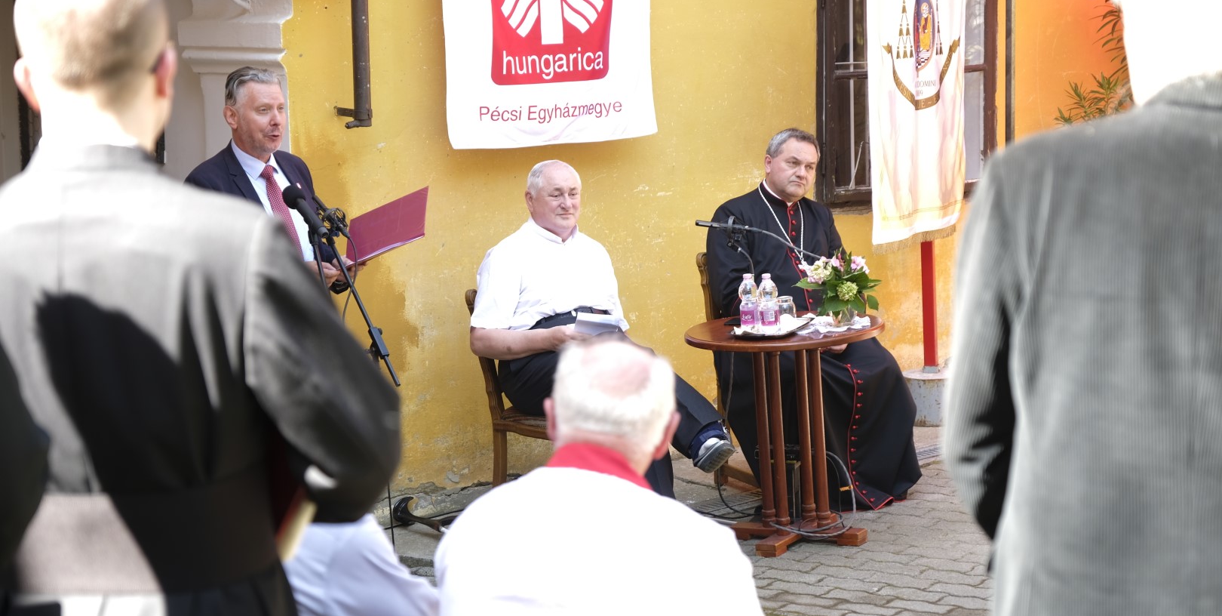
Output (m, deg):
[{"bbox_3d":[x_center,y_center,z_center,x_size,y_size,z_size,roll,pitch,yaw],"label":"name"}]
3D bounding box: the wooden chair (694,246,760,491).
[{"bbox_3d":[0.689,0.218,10.574,0.500,0.930,0.560,-8,11,-32],"label":"wooden chair"}]

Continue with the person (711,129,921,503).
[{"bbox_3d":[0.709,0.029,10.358,0.640,1.320,0.880,-9,11,-38],"label":"person"}]

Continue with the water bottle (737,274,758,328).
[{"bbox_3d":[0.469,-0.029,9.711,0.068,0.192,0.068,-4,9,0],"label":"water bottle"}]

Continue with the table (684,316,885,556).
[{"bbox_3d":[0.625,0.438,9.727,0.695,0.740,0.695,-4,9,1],"label":"table"}]

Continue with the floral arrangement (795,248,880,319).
[{"bbox_3d":[0.781,-0.077,9.704,0.295,0.262,0.270,-4,9,0],"label":"floral arrangement"}]

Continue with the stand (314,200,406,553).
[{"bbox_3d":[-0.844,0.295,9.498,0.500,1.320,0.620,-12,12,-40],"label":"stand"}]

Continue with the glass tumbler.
[{"bbox_3d":[0.614,-0.001,9.857,0.072,0.085,0.072,-4,9,1],"label":"glass tumbler"}]

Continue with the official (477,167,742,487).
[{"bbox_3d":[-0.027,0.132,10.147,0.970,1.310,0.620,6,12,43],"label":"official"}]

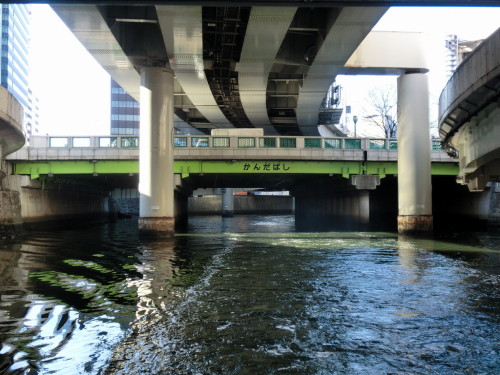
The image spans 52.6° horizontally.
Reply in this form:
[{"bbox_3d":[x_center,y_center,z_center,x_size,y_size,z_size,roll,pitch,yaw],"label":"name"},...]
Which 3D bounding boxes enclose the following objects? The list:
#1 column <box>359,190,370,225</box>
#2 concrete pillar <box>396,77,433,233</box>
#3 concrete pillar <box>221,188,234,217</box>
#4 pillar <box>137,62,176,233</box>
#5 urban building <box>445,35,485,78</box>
[{"bbox_3d":[8.264,1.553,36.555,0.850,2.670,0.900,0,-2,0],"label":"column"},{"bbox_3d":[10.612,-2.234,32.713,2.150,10.390,2.150,0,-2,0],"label":"concrete pillar"},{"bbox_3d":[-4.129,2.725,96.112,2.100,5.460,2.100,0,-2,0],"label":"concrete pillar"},{"bbox_3d":[-5.872,-2.378,32.218,2.150,10.650,2.150,0,-2,0],"label":"pillar"},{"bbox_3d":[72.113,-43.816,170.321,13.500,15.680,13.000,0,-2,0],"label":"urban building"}]

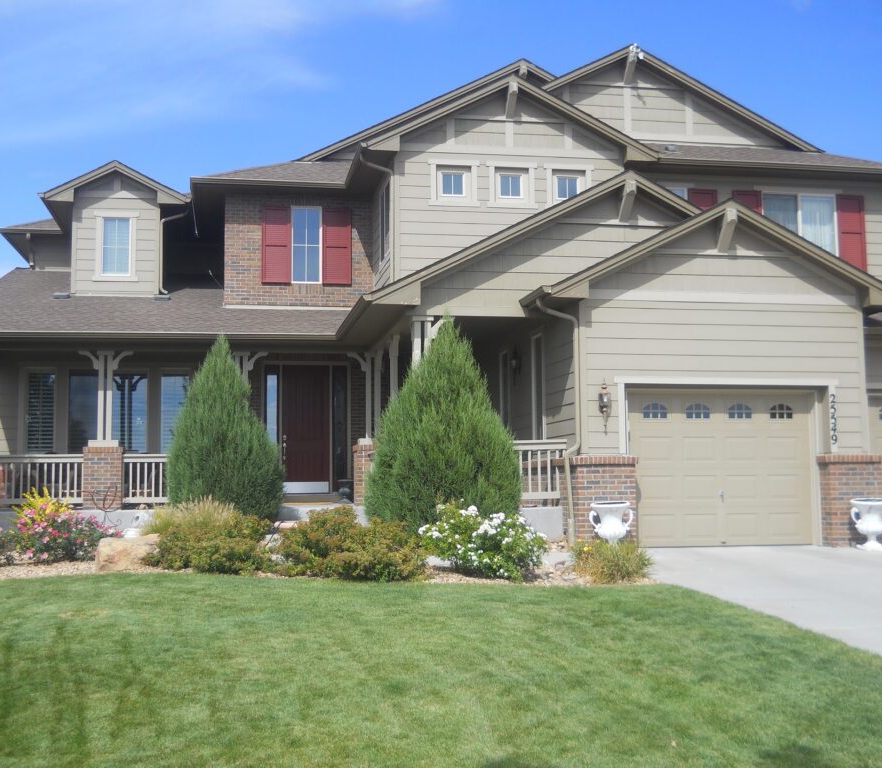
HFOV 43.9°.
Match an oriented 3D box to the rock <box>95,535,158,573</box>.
[{"bbox_3d":[-4.180,2.243,14.643,0.880,0.500,0.600,0,-5,-11],"label":"rock"}]

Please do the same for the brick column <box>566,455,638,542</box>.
[{"bbox_3d":[2.151,1.608,14.757,0.930,1.280,0.520,0,-5,-11],"label":"brick column"}]

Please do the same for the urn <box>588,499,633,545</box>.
[{"bbox_3d":[2.203,1.859,14.131,0.570,0.660,0.540,0,-5,-11],"label":"urn"}]

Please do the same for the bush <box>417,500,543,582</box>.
[{"bbox_3d":[0.467,1.715,12.340,1.400,0.820,1.250,0,-5,-11],"label":"bush"}]

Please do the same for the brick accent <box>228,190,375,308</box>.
[{"bbox_3d":[-2.755,-2.607,21.220,2.860,2.250,0.250,0,-5,-11],"label":"brick accent"}]

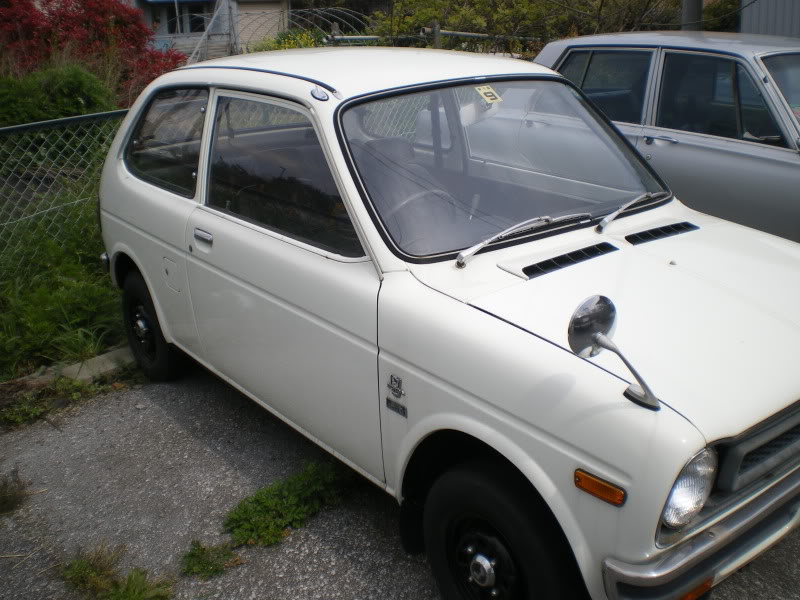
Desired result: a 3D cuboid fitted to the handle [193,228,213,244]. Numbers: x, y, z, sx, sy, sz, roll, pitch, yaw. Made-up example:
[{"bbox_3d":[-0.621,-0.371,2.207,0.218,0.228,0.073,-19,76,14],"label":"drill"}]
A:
[{"bbox_3d":[-0.656,-0.208,2.777,0.030,0.040,0.128,-13,23,-37],"label":"handle"}]

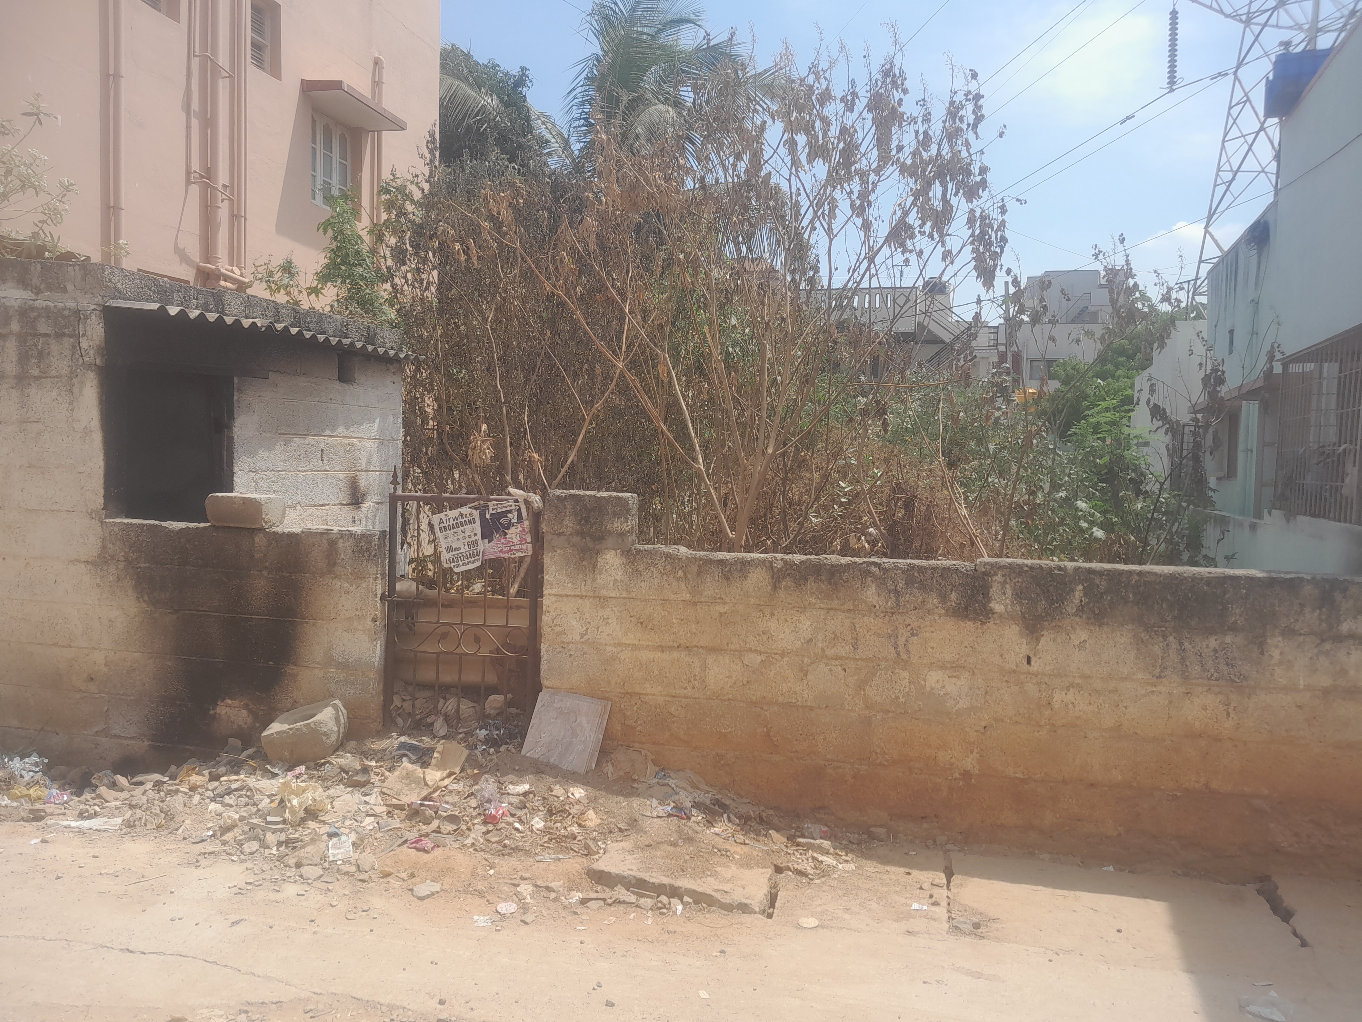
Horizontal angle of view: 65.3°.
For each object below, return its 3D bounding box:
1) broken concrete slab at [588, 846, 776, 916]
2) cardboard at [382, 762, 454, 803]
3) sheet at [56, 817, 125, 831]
[{"bbox_3d":[0.016,1.359,3.927,0.632,0.075,0.450,10,3,12],"label":"broken concrete slab"},{"bbox_3d":[-1.135,1.152,4.502,0.268,0.060,0.227,7,20,32],"label":"cardboard"},{"bbox_3d":[-2.562,1.353,4.596,0.280,0.030,0.140,0,0,4],"label":"sheet"}]

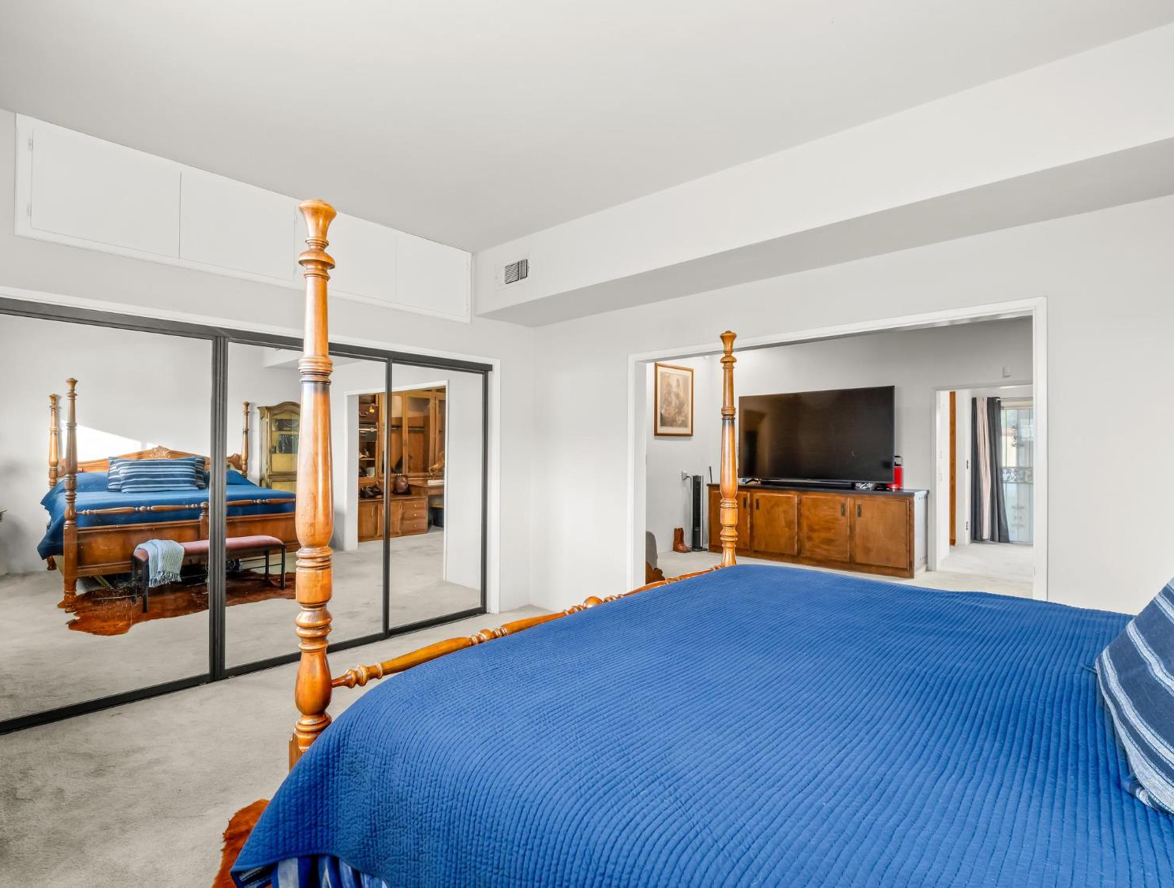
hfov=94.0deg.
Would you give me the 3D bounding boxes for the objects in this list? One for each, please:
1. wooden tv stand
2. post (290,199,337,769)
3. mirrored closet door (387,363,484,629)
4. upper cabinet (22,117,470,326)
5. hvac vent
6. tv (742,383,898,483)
[{"bbox_3d":[2.762,0.998,6.851,2.423,0.912,0.590,-1,-1,39],"label":"wooden tv stand"},{"bbox_3d":[-0.646,0.401,1.292,0.094,1.960,0.094,-1,-1,44],"label":"post"},{"bbox_3d":[-1.151,0.401,4.290,0.035,2.011,0.870,-1,-1,44],"label":"mirrored closet door"},{"bbox_3d":[-1.976,-1.285,3.678,0.400,0.586,2.574,-1,-1,44],"label":"upper cabinet"},{"bbox_3d":[-0.553,-1.318,4.194,0.315,0.162,0.030,-1,-1,40],"label":"hvac vent"},{"bbox_3d":[2.801,-0.098,6.840,1.857,1.100,0.070,-1,-1,39],"label":"tv"}]

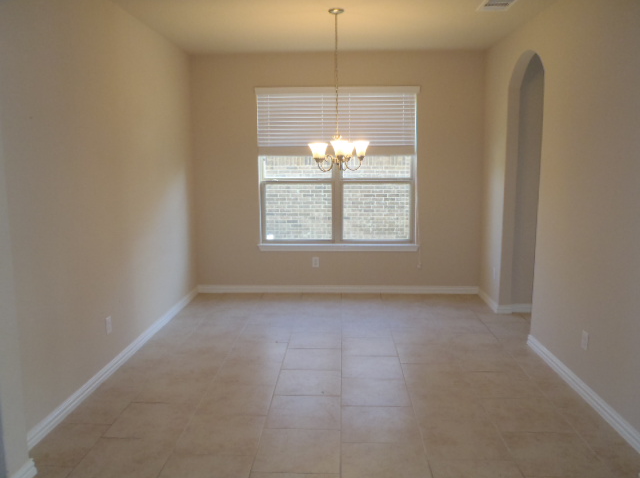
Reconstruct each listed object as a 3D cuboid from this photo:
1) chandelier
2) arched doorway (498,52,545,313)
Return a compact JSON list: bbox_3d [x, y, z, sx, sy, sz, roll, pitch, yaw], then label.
[{"bbox_3d":[0.139,-1.183,4.190,0.522,1.263,0.522,0,9,2],"label":"chandelier"},{"bbox_3d":[1.859,-0.385,4.620,0.161,2.462,0.881,0,9,2],"label":"arched doorway"}]

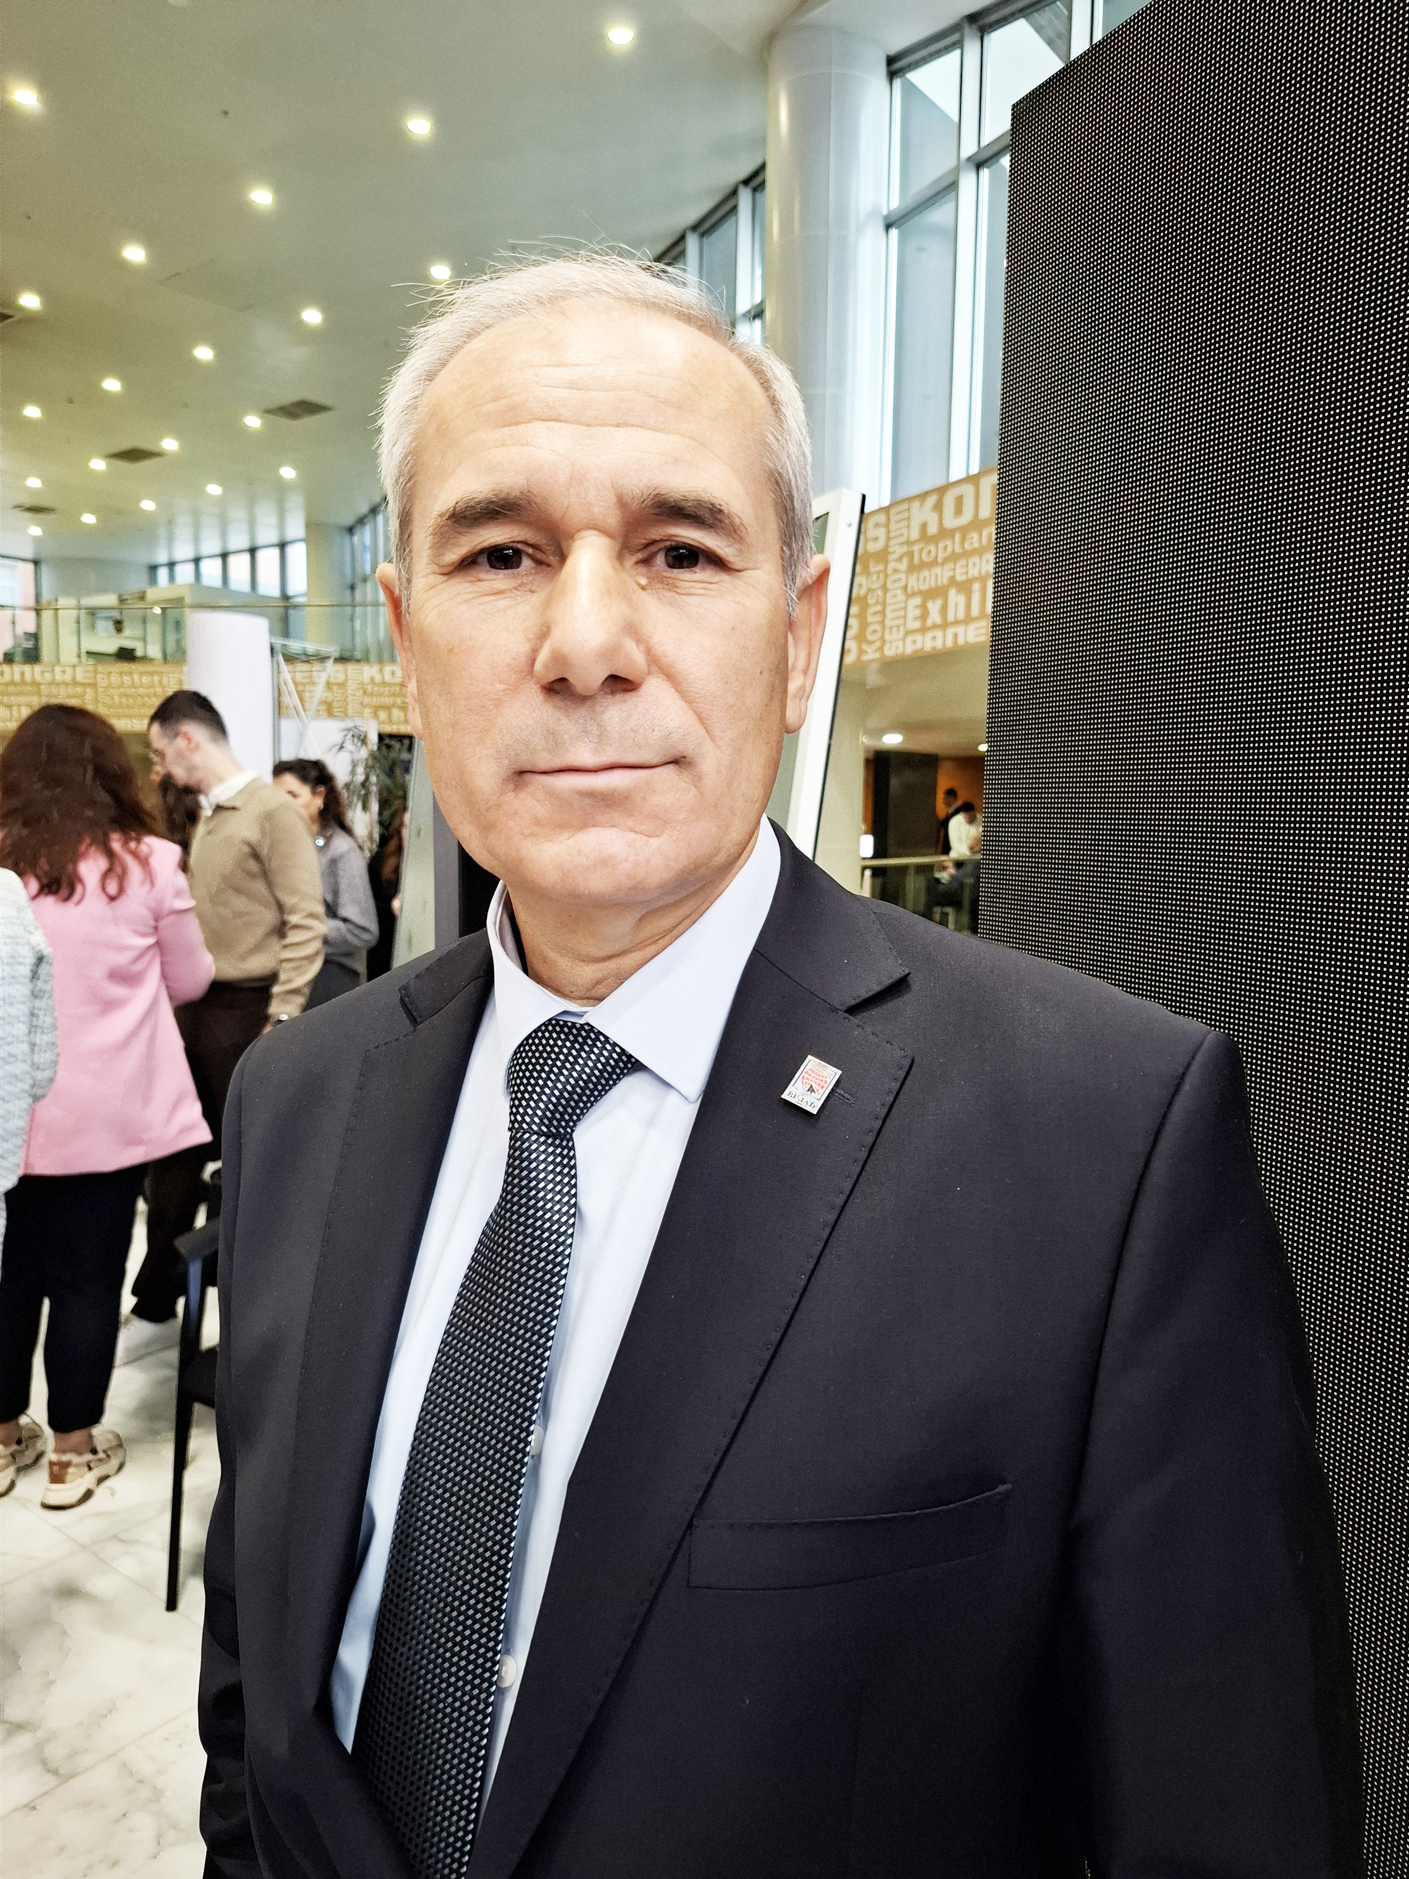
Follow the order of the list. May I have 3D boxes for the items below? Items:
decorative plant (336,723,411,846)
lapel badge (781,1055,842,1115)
[{"bbox_3d":[-1.427,-0.082,5.696,0.650,1.803,0.600,1,6,0],"label":"decorative plant"},{"bbox_3d":[0.044,0.060,0.515,0.015,0.022,0.003,30,-16,10],"label":"lapel badge"}]

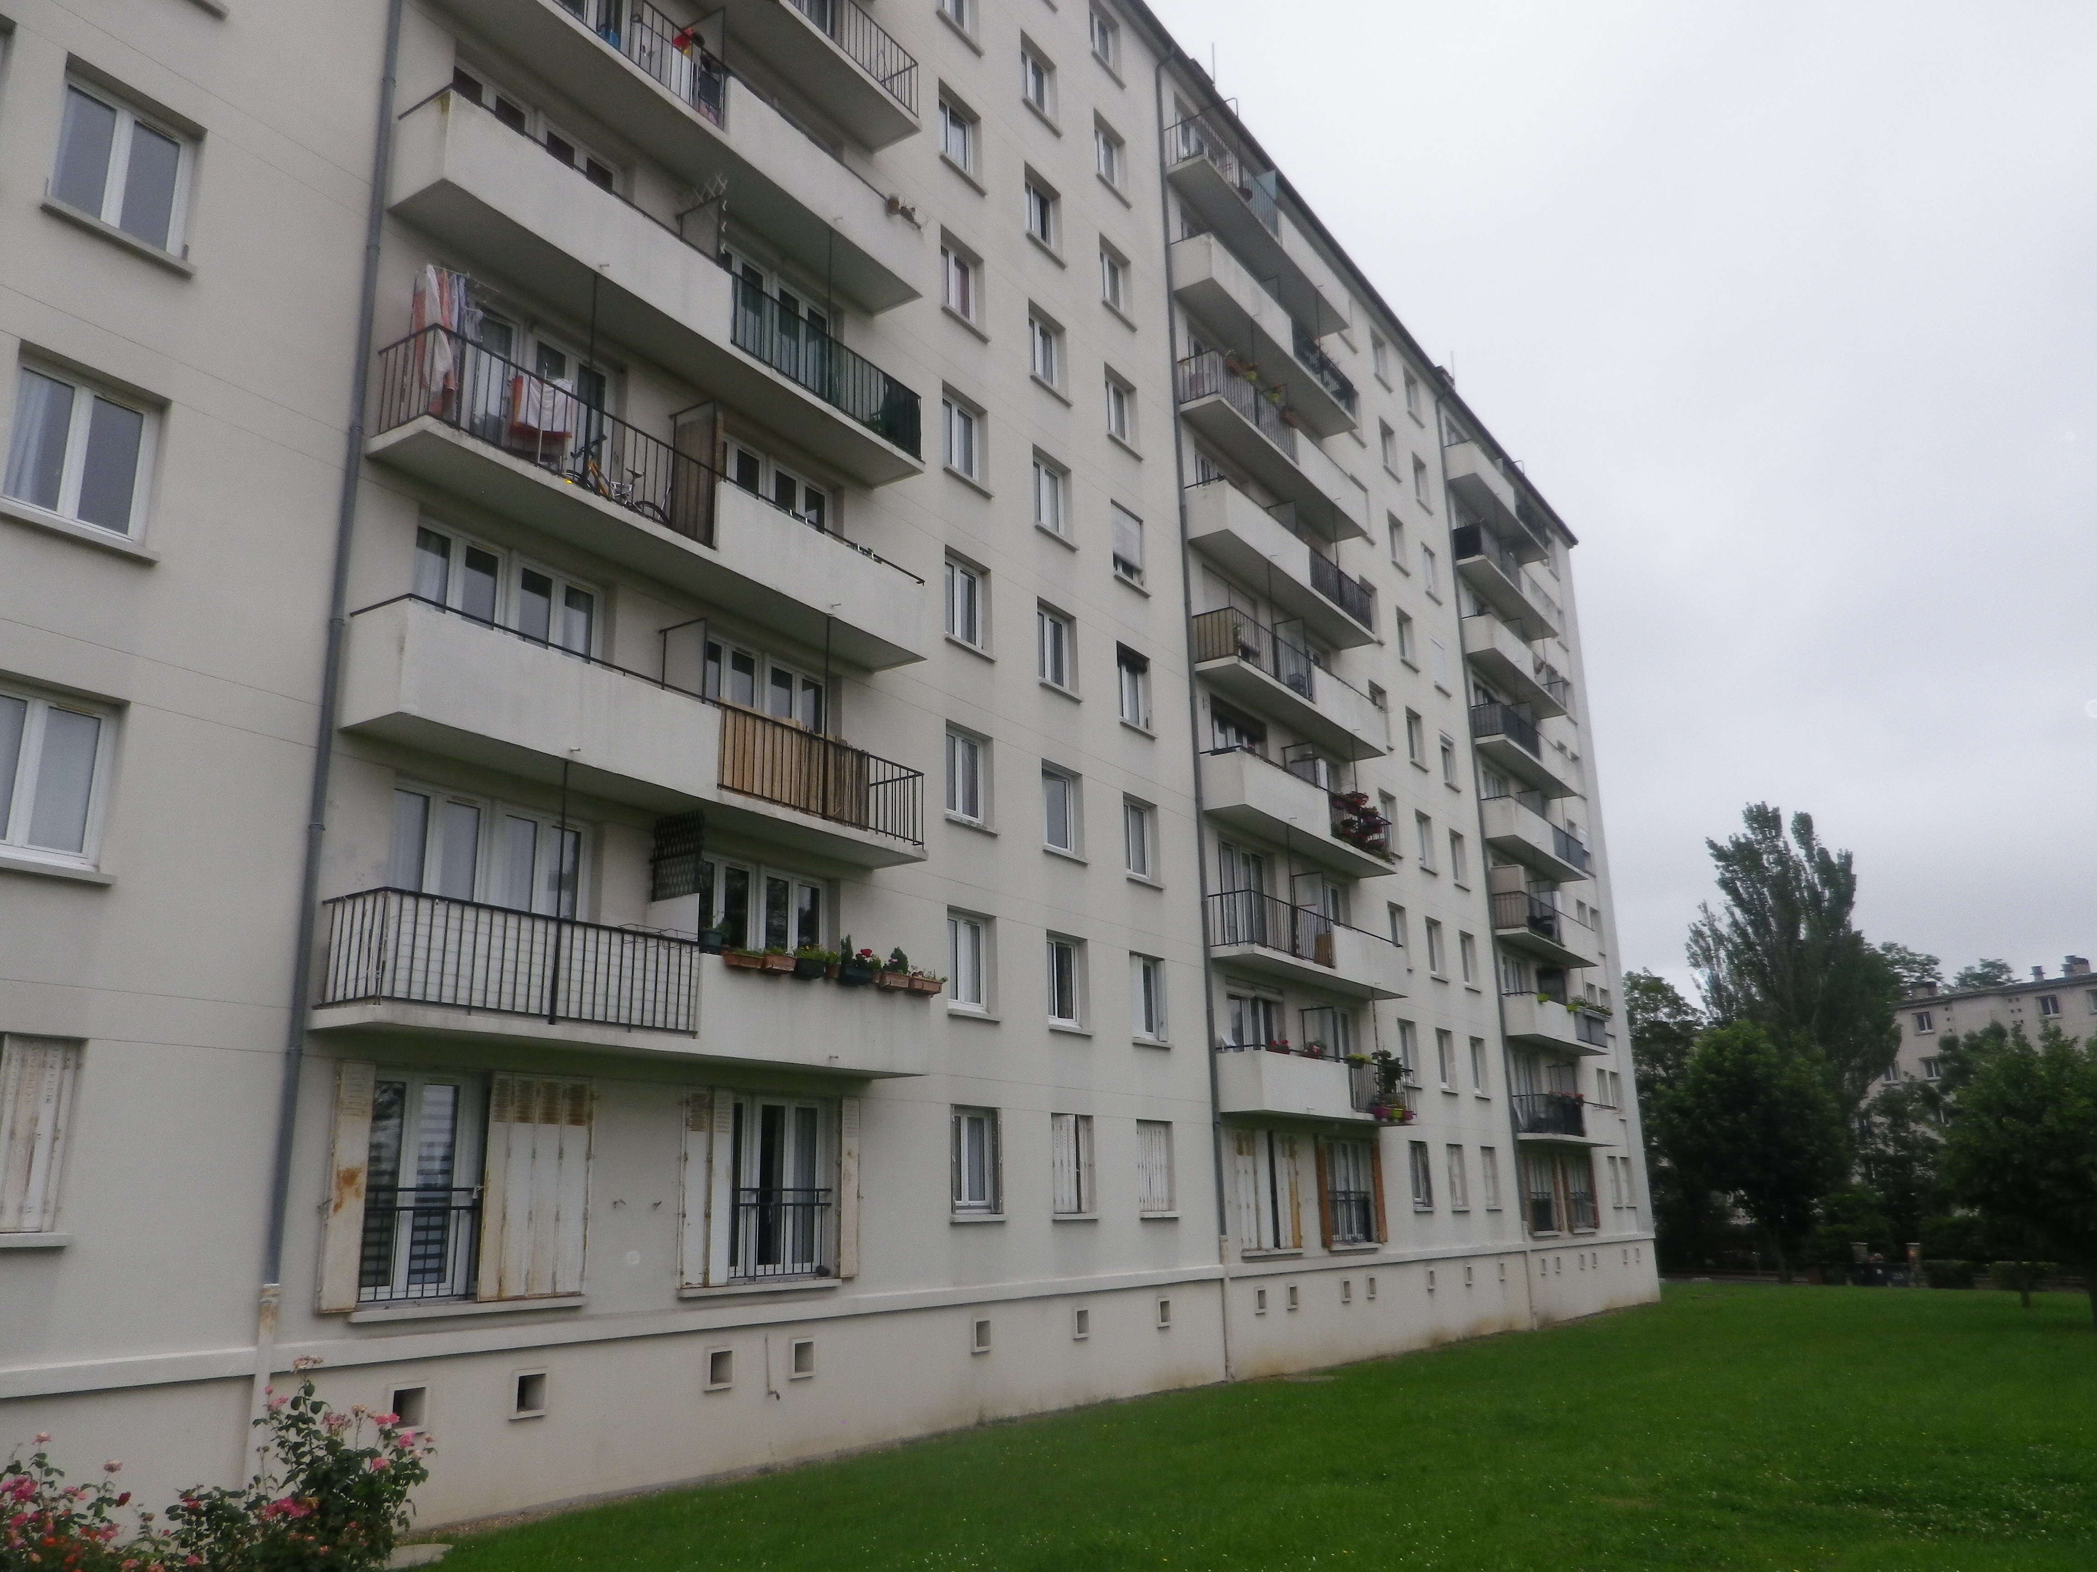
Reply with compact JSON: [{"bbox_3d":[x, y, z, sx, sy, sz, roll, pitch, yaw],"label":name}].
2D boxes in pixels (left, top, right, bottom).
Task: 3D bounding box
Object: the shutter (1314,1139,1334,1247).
[{"bbox_3d":[5.403,7.889,29.548,0.110,2.090,0.385,-12,-19,32],"label":"shutter"}]

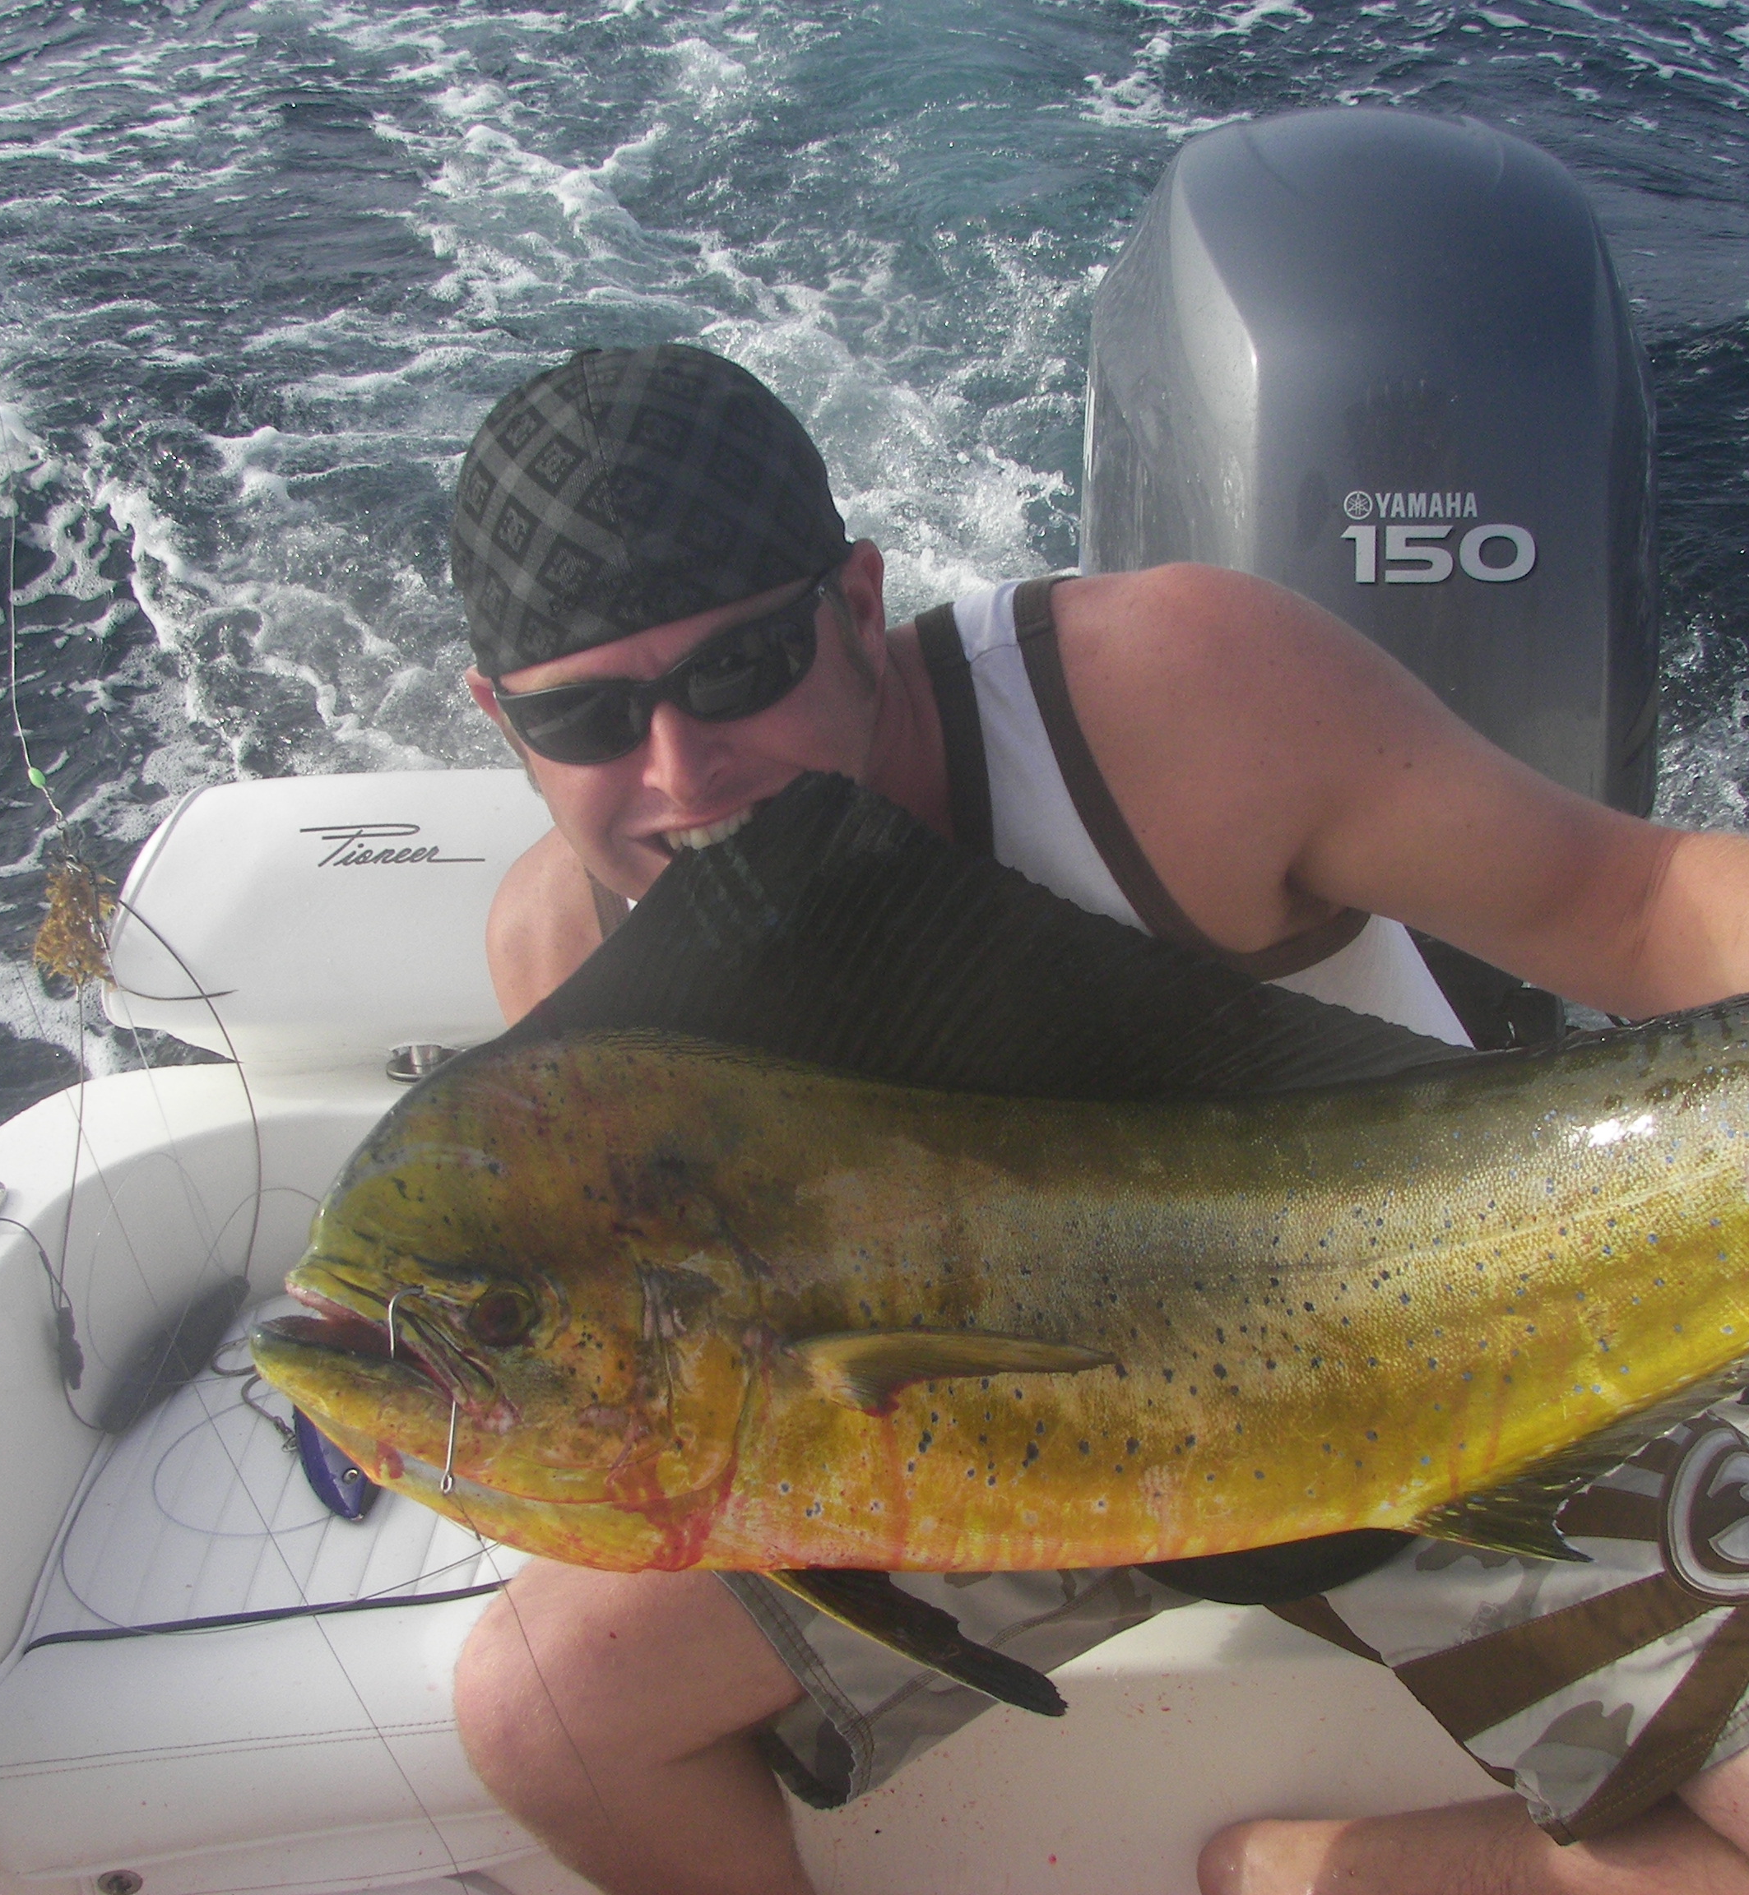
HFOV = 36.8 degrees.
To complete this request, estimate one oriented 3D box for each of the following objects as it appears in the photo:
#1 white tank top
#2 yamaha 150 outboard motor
[{"bbox_3d":[0.130,0.090,1.360,0.420,0.560,0.270,-12,28,28],"label":"white tank top"},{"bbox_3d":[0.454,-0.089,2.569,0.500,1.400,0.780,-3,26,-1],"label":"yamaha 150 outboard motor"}]

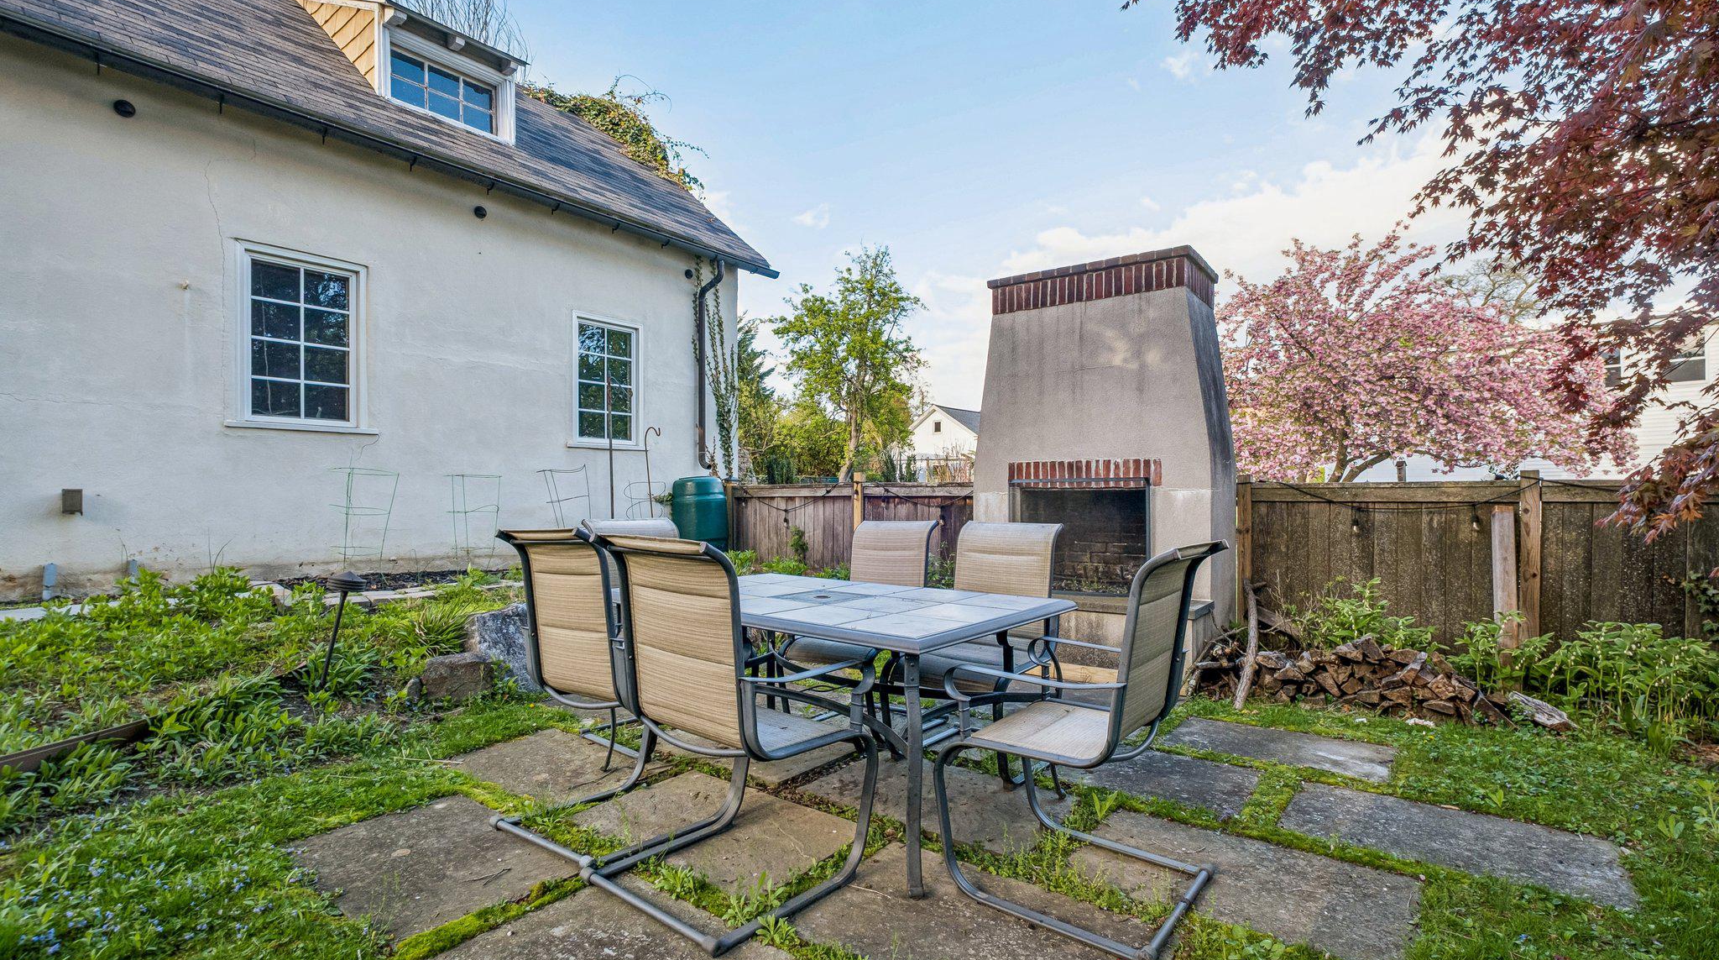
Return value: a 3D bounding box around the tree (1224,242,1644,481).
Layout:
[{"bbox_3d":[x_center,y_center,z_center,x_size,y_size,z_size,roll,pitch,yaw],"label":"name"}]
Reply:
[{"bbox_3d":[7.350,-1.050,10.500,5.100,4.700,4.900,-1,-1,35],"label":"tree"}]

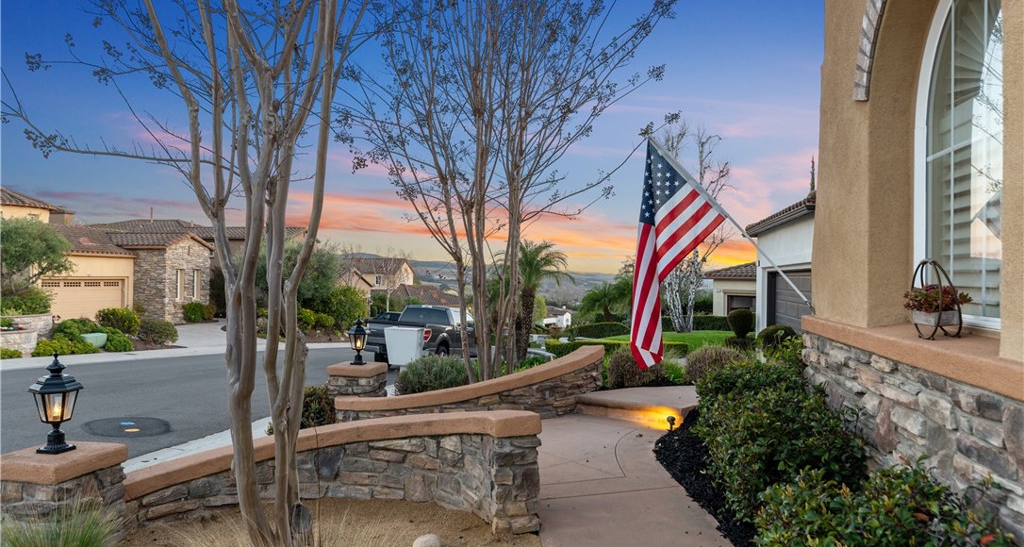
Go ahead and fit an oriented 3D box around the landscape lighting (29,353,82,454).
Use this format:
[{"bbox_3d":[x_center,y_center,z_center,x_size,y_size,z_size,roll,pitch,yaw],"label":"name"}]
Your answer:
[{"bbox_3d":[-2.430,0.692,3.640,0.250,0.535,0.250,0,0,-37],"label":"landscape lighting"}]

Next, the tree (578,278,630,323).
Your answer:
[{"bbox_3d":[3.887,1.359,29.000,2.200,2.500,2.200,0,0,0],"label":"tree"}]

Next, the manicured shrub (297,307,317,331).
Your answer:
[{"bbox_3d":[-8.300,1.820,27.500,0.900,0.970,0.900,0,0,0],"label":"manicured shrub"}]

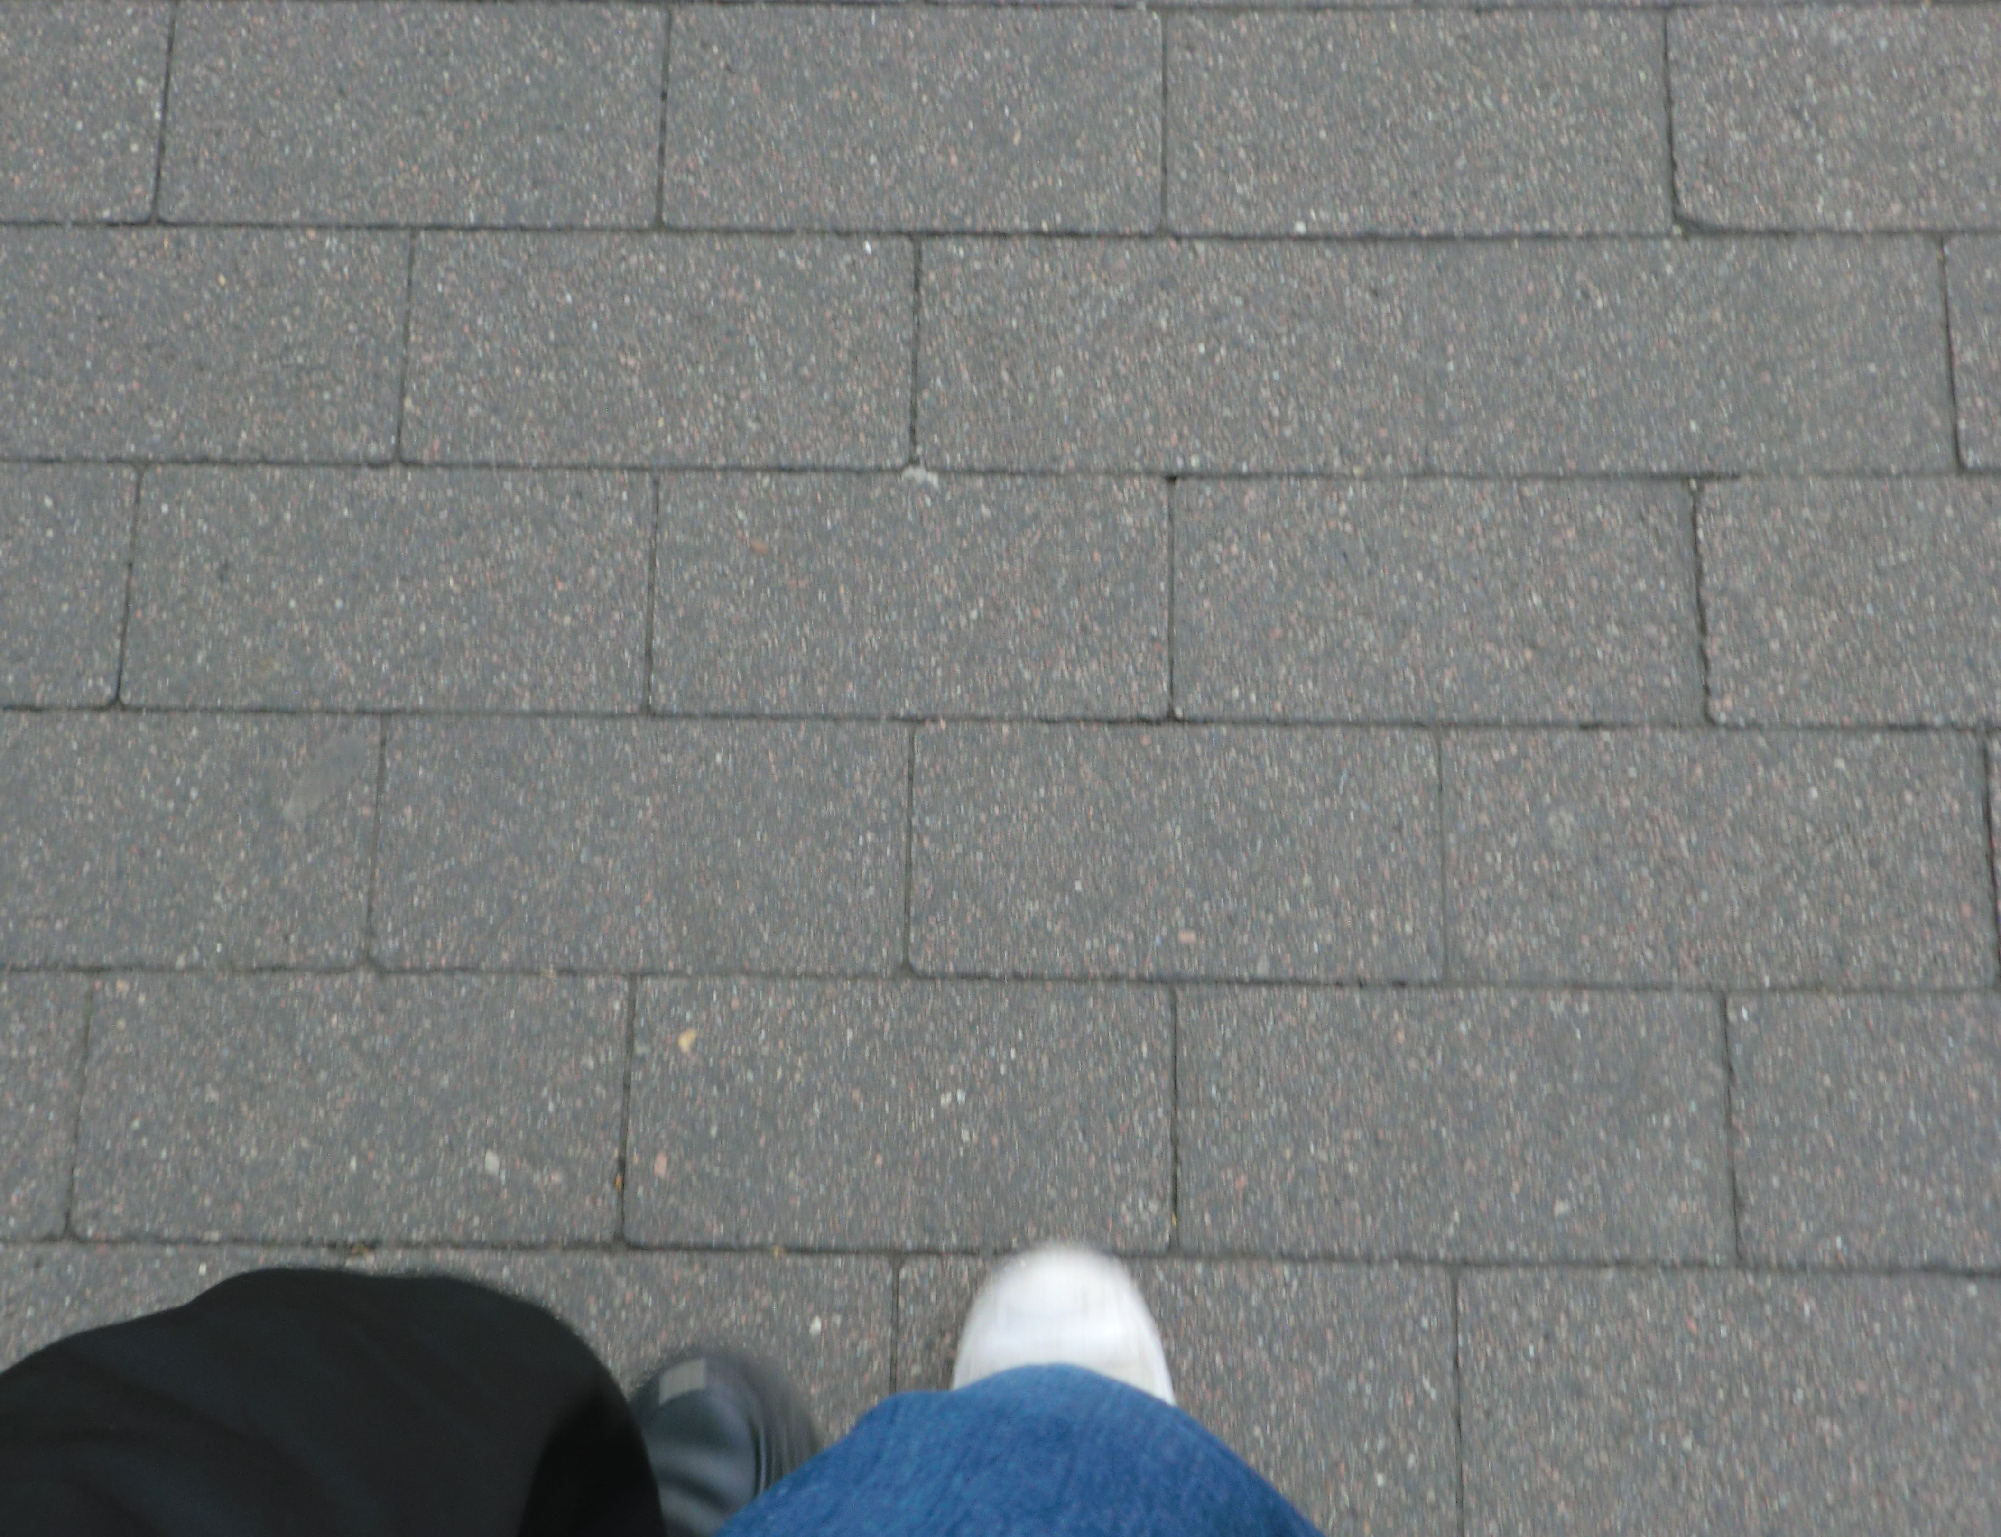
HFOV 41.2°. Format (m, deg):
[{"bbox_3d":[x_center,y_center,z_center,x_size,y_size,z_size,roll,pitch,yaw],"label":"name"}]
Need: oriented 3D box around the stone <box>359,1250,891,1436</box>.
[{"bbox_3d":[-0.139,0.234,1.004,0.202,0.065,0.101,1,77,1],"label":"stone"}]

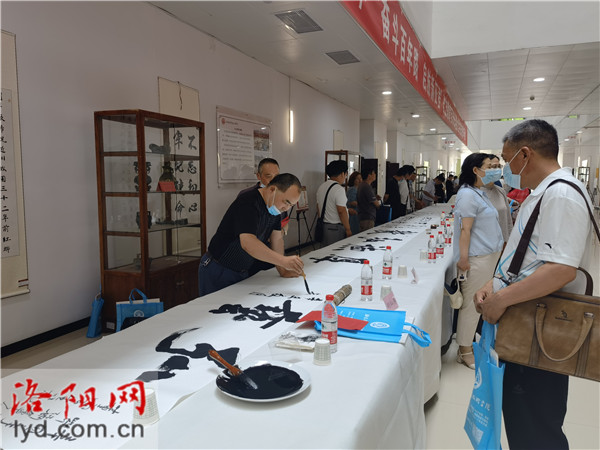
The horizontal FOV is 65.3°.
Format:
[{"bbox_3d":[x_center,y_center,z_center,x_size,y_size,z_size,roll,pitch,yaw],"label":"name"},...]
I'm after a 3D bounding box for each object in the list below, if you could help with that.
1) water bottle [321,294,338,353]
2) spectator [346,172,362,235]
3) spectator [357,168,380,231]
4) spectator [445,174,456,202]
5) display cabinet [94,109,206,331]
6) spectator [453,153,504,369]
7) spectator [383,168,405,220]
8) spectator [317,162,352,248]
[{"bbox_3d":[0.120,0.398,1.881,0.065,0.230,0.065,0,5,0],"label":"water bottle"},{"bbox_3d":[0.872,-0.054,7.350,0.340,1.570,0.430,-1,6,-8],"label":"spectator"},{"bbox_3d":[1.024,-0.055,7.100,0.360,1.620,0.450,-2,6,-24],"label":"spectator"},{"bbox_3d":[4.888,-0.824,15.200,0.350,1.610,0.450,0,5,-5],"label":"spectator"},{"bbox_3d":[-1.437,-0.039,4.705,0.508,2.034,1.002,2,6,22],"label":"display cabinet"},{"bbox_3d":[1.434,0.259,3.760,0.330,1.630,0.450,3,6,31],"label":"spectator"},{"bbox_3d":[1.748,-0.233,8.750,0.450,1.660,0.480,-2,6,-20],"label":"spectator"},{"bbox_3d":[0.413,0.068,5.600,0.310,1.660,0.460,-5,7,-42],"label":"spectator"}]

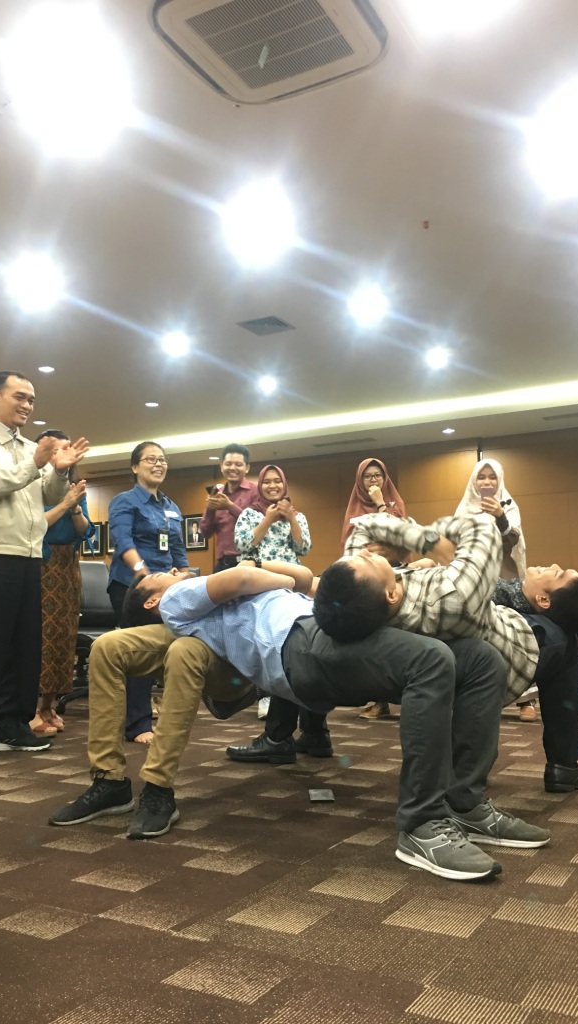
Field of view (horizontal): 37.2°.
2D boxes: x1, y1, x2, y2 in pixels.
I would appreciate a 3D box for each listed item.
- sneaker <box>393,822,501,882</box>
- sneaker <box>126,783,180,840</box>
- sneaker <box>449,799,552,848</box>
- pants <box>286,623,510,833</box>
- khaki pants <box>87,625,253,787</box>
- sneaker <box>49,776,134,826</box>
[{"bbox_3d":[0.366,0.772,2.004,0.110,0.115,0.298,5,-9,-38],"label":"sneaker"},{"bbox_3d":[-0.399,0.866,2.513,0.105,0.115,0.280,-3,-7,17],"label":"sneaker"},{"bbox_3d":[0.558,0.836,2.339,0.285,0.115,0.105,-4,-7,28],"label":"sneaker"},{"bbox_3d":[0.292,0.572,2.380,0.580,0.550,0.430,-6,-8,38],"label":"pants"},{"bbox_3d":[-0.299,0.594,2.761,0.440,0.470,0.640,-5,-8,34],"label":"khaki pants"},{"bbox_3d":[-0.583,0.845,2.536,0.108,0.115,0.295,-6,-9,40],"label":"sneaker"}]

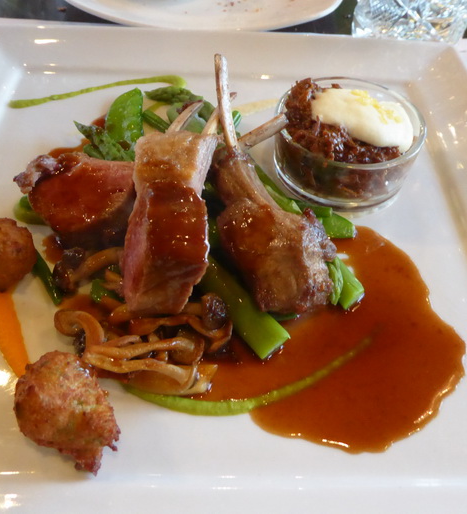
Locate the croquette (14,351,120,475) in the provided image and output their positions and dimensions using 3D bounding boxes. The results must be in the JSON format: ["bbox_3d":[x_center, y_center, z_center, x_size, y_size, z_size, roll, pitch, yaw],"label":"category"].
[{"bbox_3d":[-0.058,0.052,0.177,0.034,0.030,0.042,-17,55,-15],"label":"croquette"}]

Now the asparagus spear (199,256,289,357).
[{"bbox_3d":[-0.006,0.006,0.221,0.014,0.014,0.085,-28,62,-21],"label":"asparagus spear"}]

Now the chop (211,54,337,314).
[{"bbox_3d":[0.015,-0.035,0.229,0.045,0.032,0.122,-9,73,-18],"label":"chop"}]

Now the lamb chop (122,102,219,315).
[{"bbox_3d":[-0.025,-0.019,0.215,0.035,0.035,0.092,8,73,4],"label":"lamb chop"}]

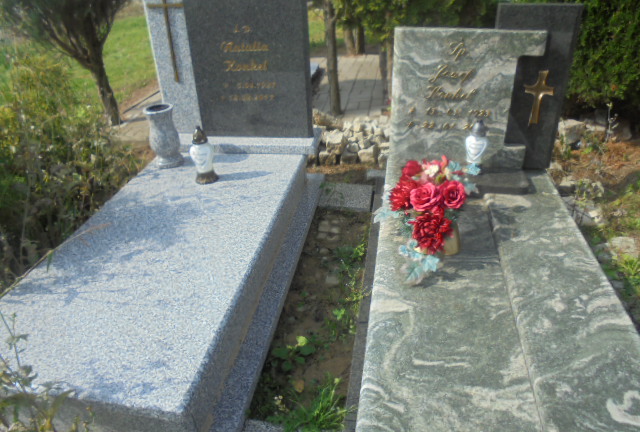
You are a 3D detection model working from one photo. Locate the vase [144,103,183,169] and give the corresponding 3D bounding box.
[{"bbox_3d":[-0.813,-0.422,2.513,0.157,0.314,0.157,3,30,9],"label":"vase"}]

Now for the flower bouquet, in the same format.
[{"bbox_3d":[0.400,-0.021,1.816,0.365,0.354,0.360,3,30,10],"label":"flower bouquet"}]

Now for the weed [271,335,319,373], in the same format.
[{"bbox_3d":[-0.081,0.452,1.612,0.145,0.085,0.130,3,30,9],"label":"weed"}]

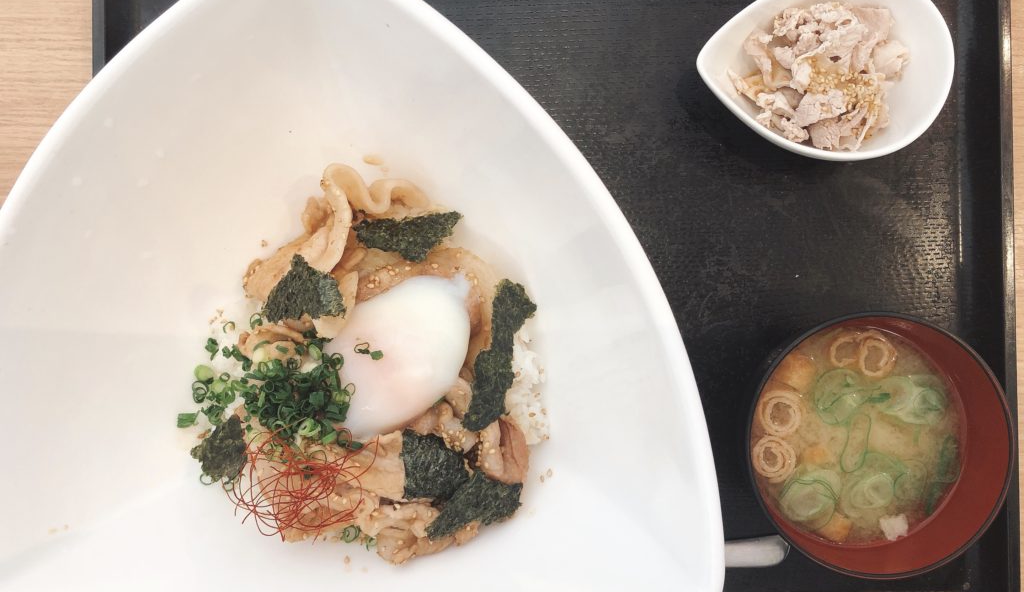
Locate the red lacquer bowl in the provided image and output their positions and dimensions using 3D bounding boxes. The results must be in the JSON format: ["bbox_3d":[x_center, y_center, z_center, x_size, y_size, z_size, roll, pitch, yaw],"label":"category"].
[{"bbox_3d":[0.150,0.061,0.368,0.108,0.063,0.108,0,89,1],"label":"red lacquer bowl"}]

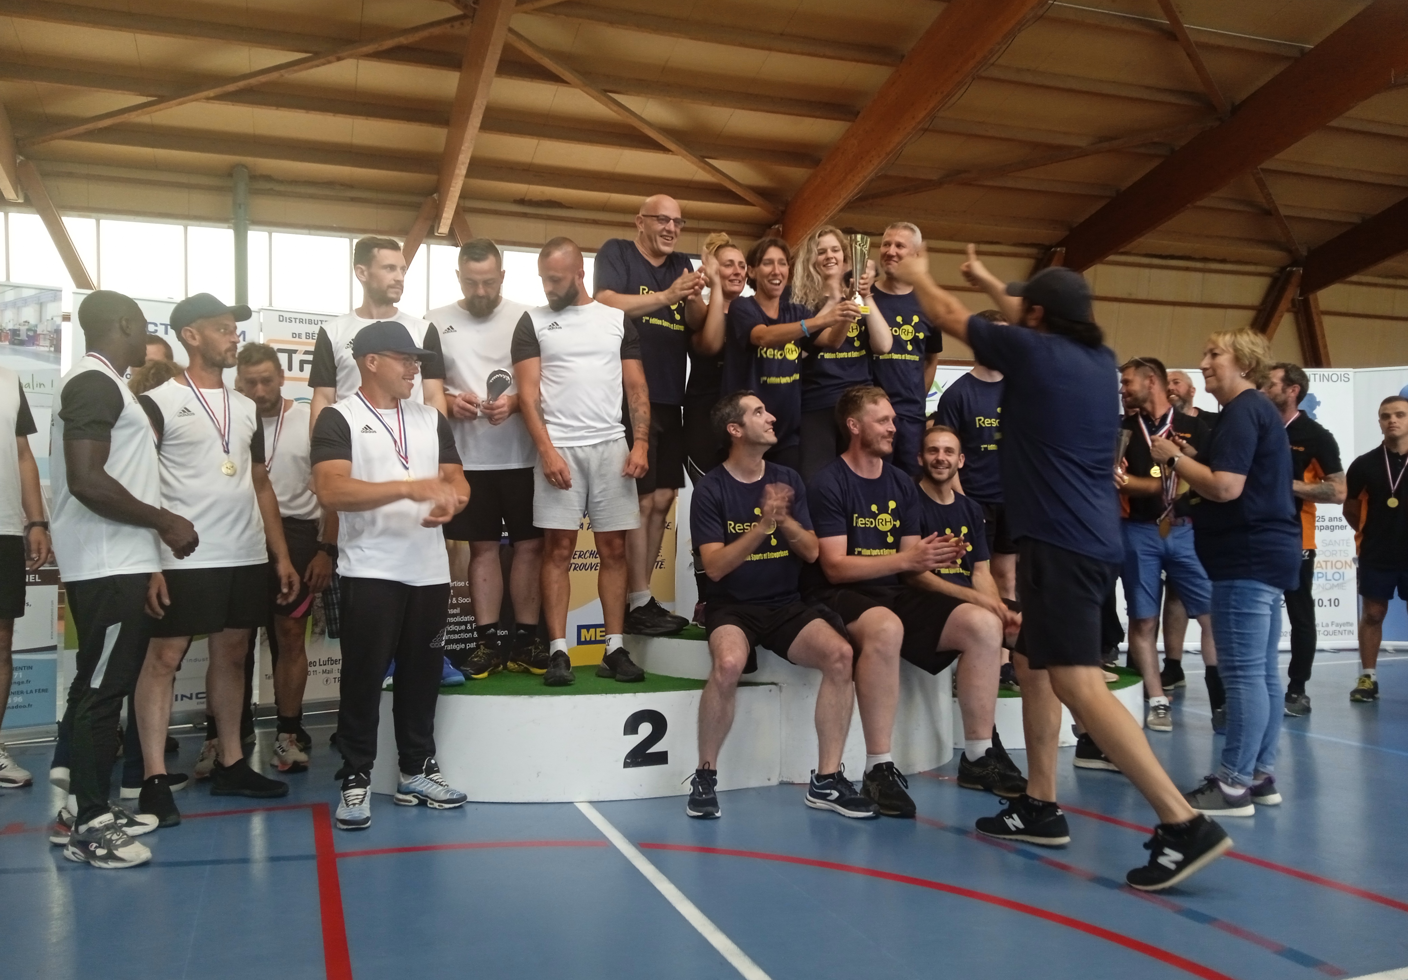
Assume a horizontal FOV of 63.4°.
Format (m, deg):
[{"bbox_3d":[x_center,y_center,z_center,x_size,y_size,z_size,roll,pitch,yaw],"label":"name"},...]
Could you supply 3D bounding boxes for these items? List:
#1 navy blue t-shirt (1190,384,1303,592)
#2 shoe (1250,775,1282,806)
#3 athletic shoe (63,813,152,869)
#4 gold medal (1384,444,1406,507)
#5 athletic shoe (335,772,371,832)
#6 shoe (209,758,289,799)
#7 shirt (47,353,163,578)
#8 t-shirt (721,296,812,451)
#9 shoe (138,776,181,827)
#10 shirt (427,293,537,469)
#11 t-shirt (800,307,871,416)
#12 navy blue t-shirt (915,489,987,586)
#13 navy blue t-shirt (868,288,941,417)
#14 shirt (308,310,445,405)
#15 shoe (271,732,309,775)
[{"bbox_3d":[1.869,-0.006,3.930,0.370,0.700,0.500,-1,-1,24],"label":"navy blue t-shirt"},{"bbox_3d":[1.973,1.083,4.175,0.260,0.110,0.095,-1,-1,25],"label":"shoe"},{"bbox_3d":[-1.759,1.036,3.363,0.295,0.125,0.110,-1,-1,30],"label":"athletic shoe"},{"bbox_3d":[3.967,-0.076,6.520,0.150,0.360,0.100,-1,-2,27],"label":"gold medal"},{"bbox_3d":[-1.206,1.063,3.930,0.110,0.135,0.305,0,-1,-12],"label":"athletic shoe"},{"bbox_3d":[-1.689,1.068,4.230,0.290,0.125,0.105,0,-1,12],"label":"shoe"},{"bbox_3d":[-1.855,-0.067,3.540,0.300,0.690,0.440,0,-1,-16],"label":"shirt"},{"bbox_3d":[0.275,-0.512,5.000,0.420,0.680,0.280,0,-1,-15],"label":"t-shirt"},{"bbox_3d":[-1.857,1.056,3.878,0.105,0.120,0.290,1,-2,-37],"label":"shoe"},{"bbox_3d":[-0.943,-0.450,4.820,0.550,0.720,0.300,0,-1,-6],"label":"shirt"},{"bbox_3d":[0.583,-0.579,4.930,0.420,0.520,0.270,0,-1,6],"label":"t-shirt"},{"bbox_3d":[1.016,0.205,4.880,0.460,0.480,0.280,-3,8,-16],"label":"navy blue t-shirt"},{"bbox_3d":[0.885,-0.640,5.280,0.480,0.650,0.280,0,-1,-20],"label":"navy blue t-shirt"},{"bbox_3d":[-1.310,-0.370,4.550,0.540,0.700,0.280,0,-1,-16],"label":"shirt"},{"bbox_3d":[-1.707,1.070,4.668,0.105,0.125,0.290,0,-2,-35],"label":"shoe"}]

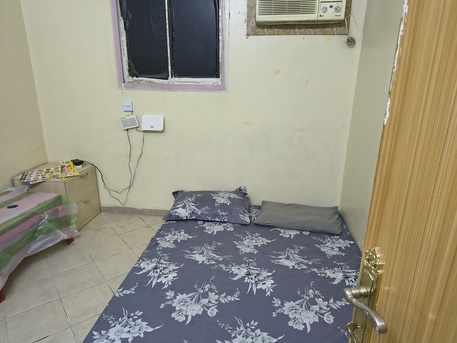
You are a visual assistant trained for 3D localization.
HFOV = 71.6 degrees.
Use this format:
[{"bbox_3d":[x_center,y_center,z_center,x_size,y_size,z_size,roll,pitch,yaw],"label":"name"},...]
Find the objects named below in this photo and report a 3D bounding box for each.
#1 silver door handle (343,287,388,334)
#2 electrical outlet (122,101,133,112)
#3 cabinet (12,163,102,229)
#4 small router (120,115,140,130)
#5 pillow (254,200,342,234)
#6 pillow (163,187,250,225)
[{"bbox_3d":[0.322,0.312,0.720,0.062,0.036,0.125,-4,19,-15],"label":"silver door handle"},{"bbox_3d":[-0.941,-0.609,2.968,0.084,0.088,0.022,3,18,7],"label":"electrical outlet"},{"bbox_3d":[-1.631,0.252,3.079,0.510,0.525,0.480,3,18,7],"label":"cabinet"},{"bbox_3d":[-0.924,-0.460,2.957,0.160,0.104,0.030,-11,15,11],"label":"small router"},{"bbox_3d":[0.597,0.369,2.701,0.680,0.115,0.420,4,18,11],"label":"pillow"},{"bbox_3d":[-0.161,0.287,2.825,0.720,0.175,0.460,3,18,7],"label":"pillow"}]

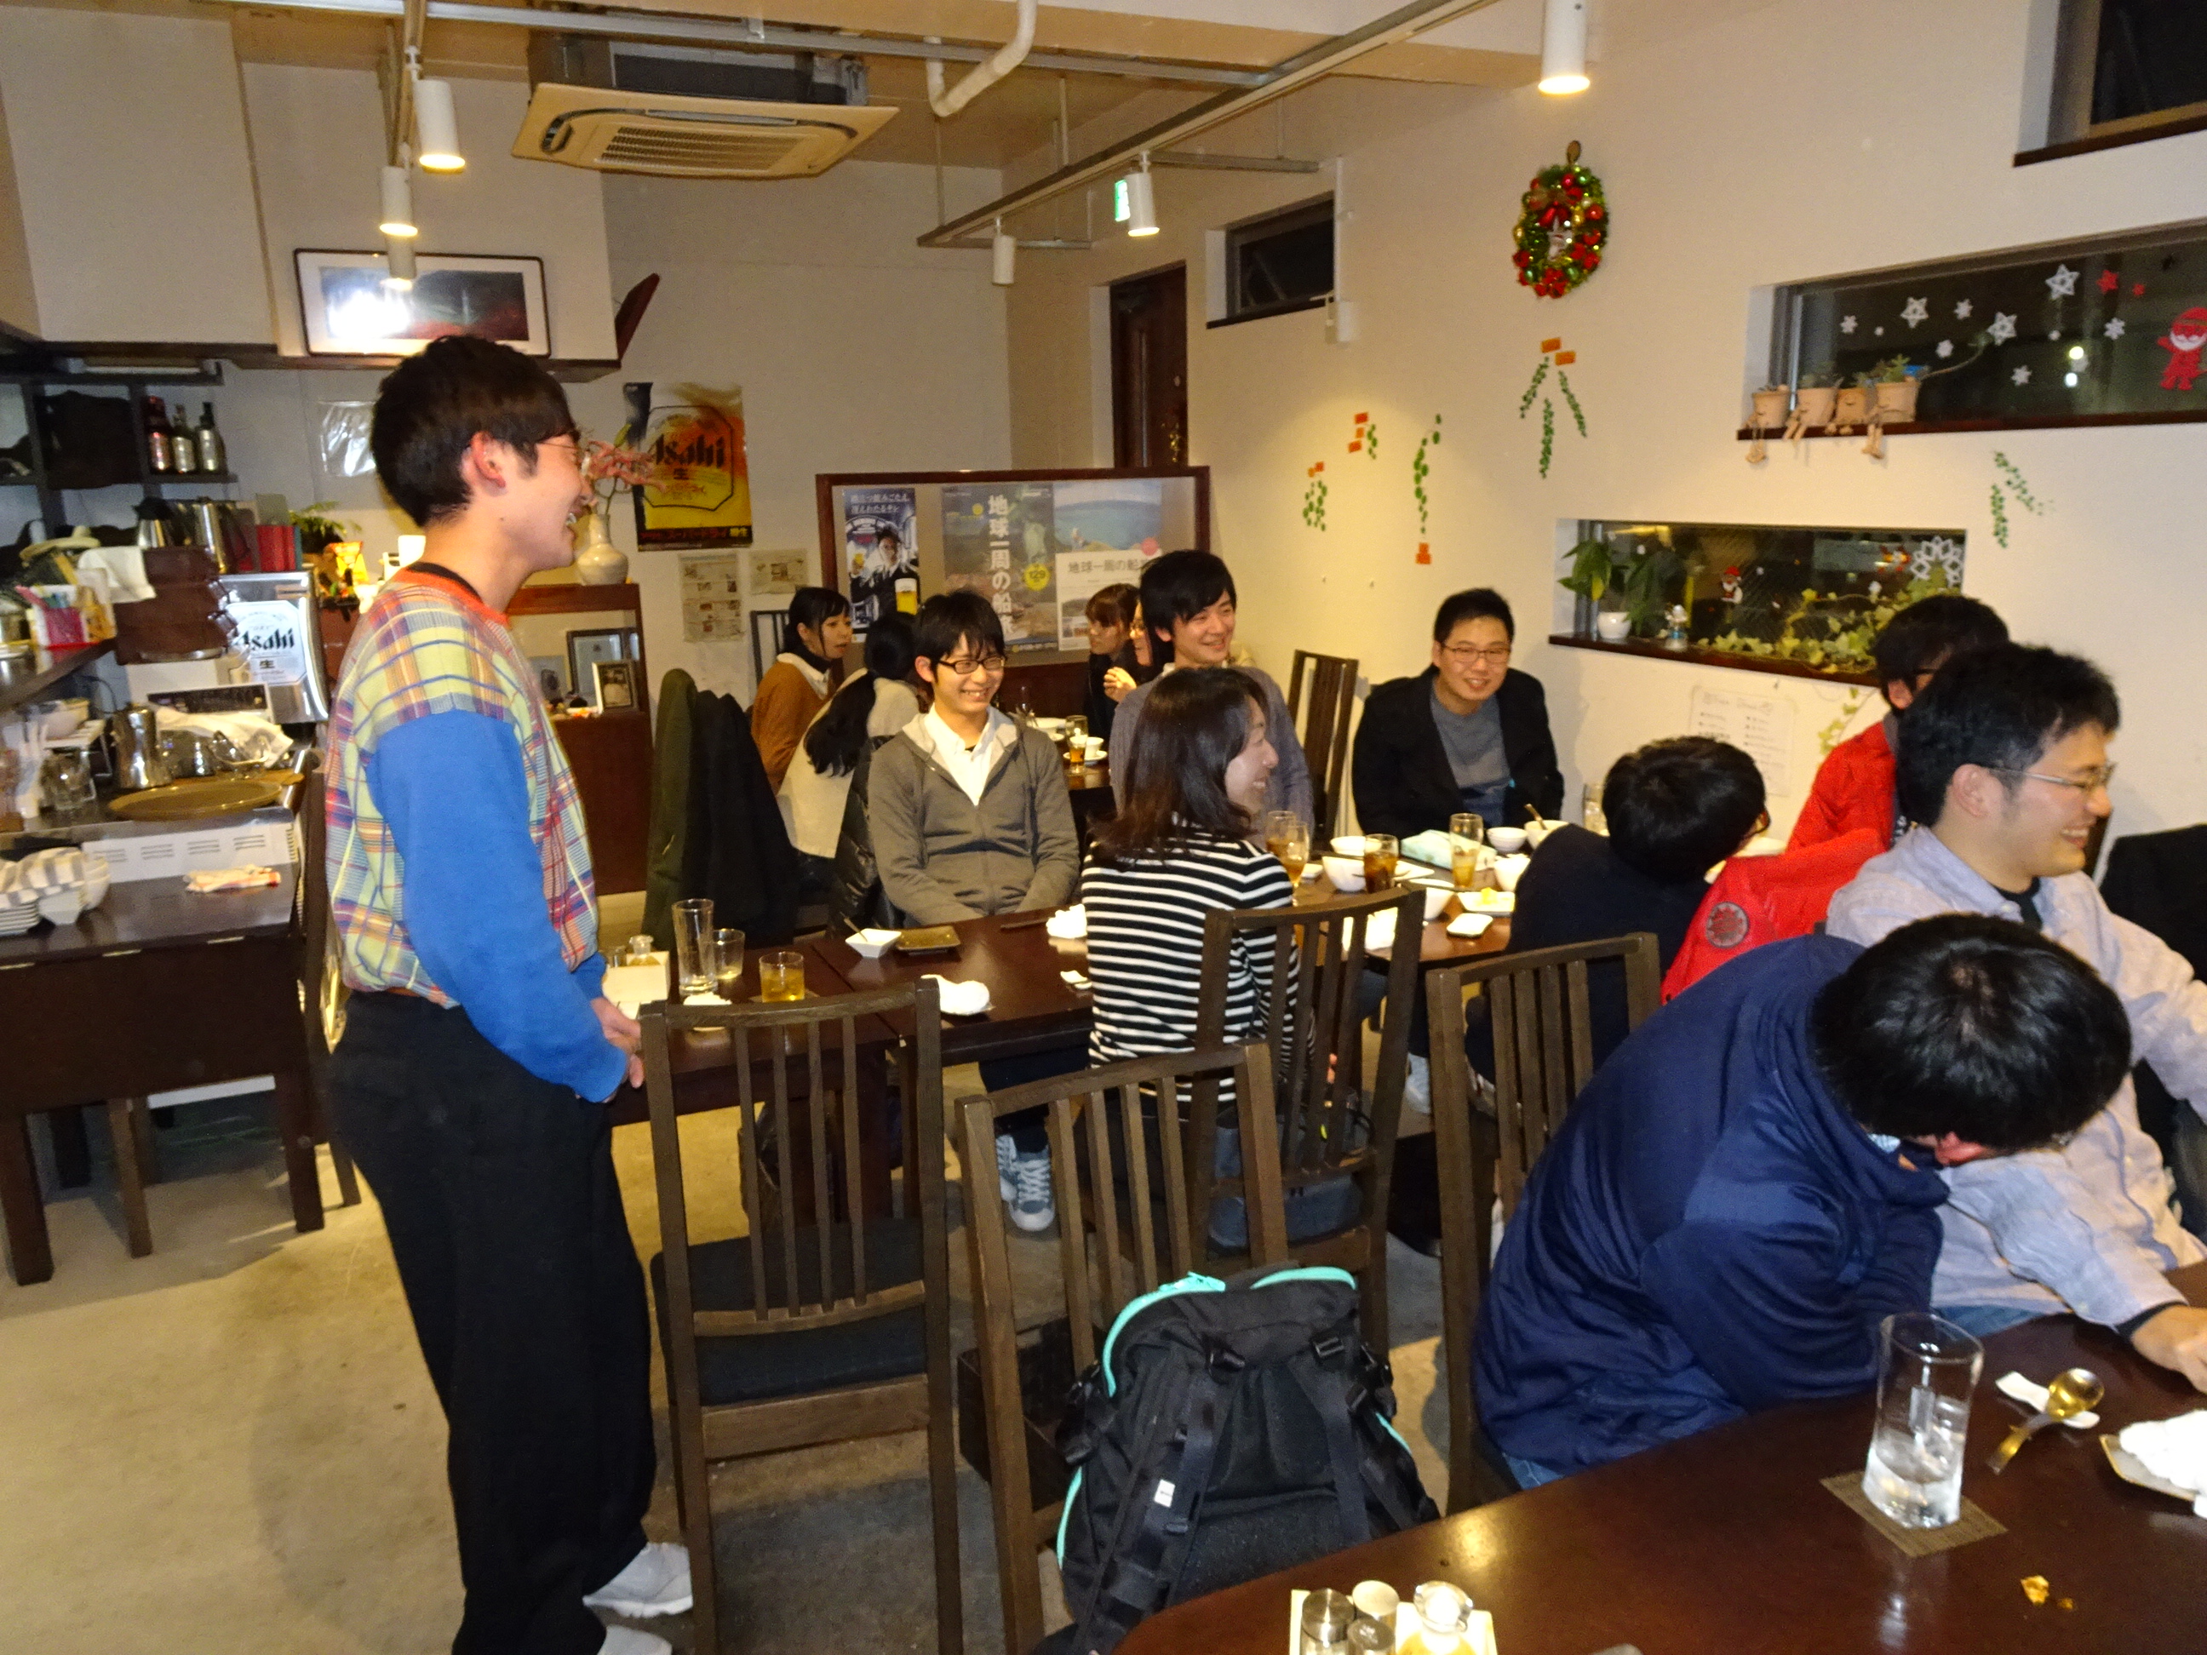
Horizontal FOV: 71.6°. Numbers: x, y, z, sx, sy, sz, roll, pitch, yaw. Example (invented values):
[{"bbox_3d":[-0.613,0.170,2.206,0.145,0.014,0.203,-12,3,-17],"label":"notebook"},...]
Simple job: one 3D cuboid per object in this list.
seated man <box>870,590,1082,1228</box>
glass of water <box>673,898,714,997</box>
[{"bbox_3d":[-0.197,0.191,3.151,0.500,1.310,0.720,-5,13,-15],"label":"seated man"},{"bbox_3d":[-0.732,0.214,2.734,0.074,0.158,0.074,-7,14,-23],"label":"glass of water"}]

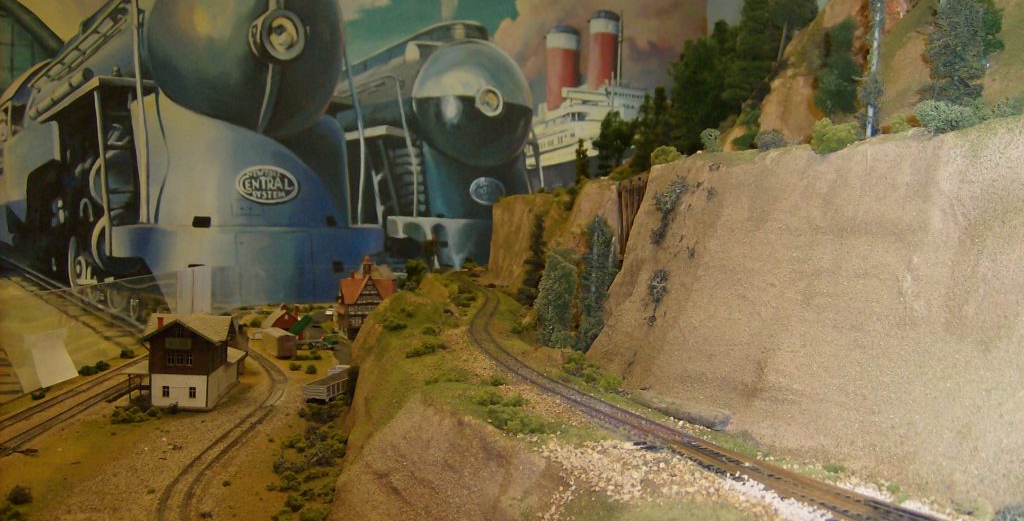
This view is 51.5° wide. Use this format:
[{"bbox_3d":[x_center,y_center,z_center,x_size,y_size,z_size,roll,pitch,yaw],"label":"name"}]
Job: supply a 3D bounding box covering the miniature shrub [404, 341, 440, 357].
[{"bbox_3d":[-0.078,0.078,0.930,0.031,0.011,0.020,0,5,0],"label":"miniature shrub"}]

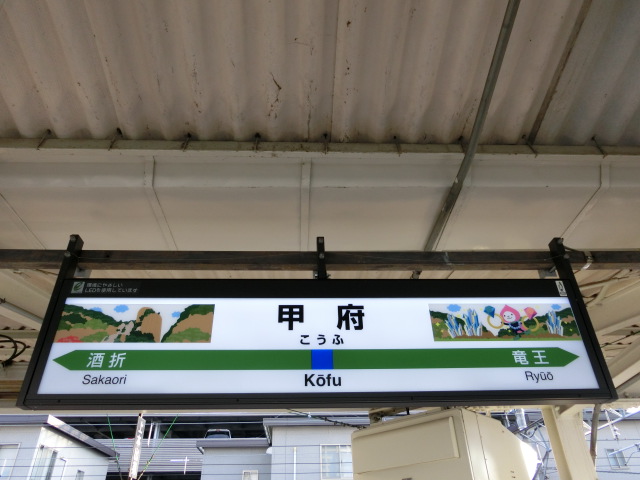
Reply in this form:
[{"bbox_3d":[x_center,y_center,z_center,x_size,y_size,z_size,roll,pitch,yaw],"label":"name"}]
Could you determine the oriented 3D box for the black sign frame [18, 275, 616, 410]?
[{"bbox_3d":[0.011,0.370,1.733,2.050,0.482,0.070,0,-33,-2],"label":"black sign frame"}]

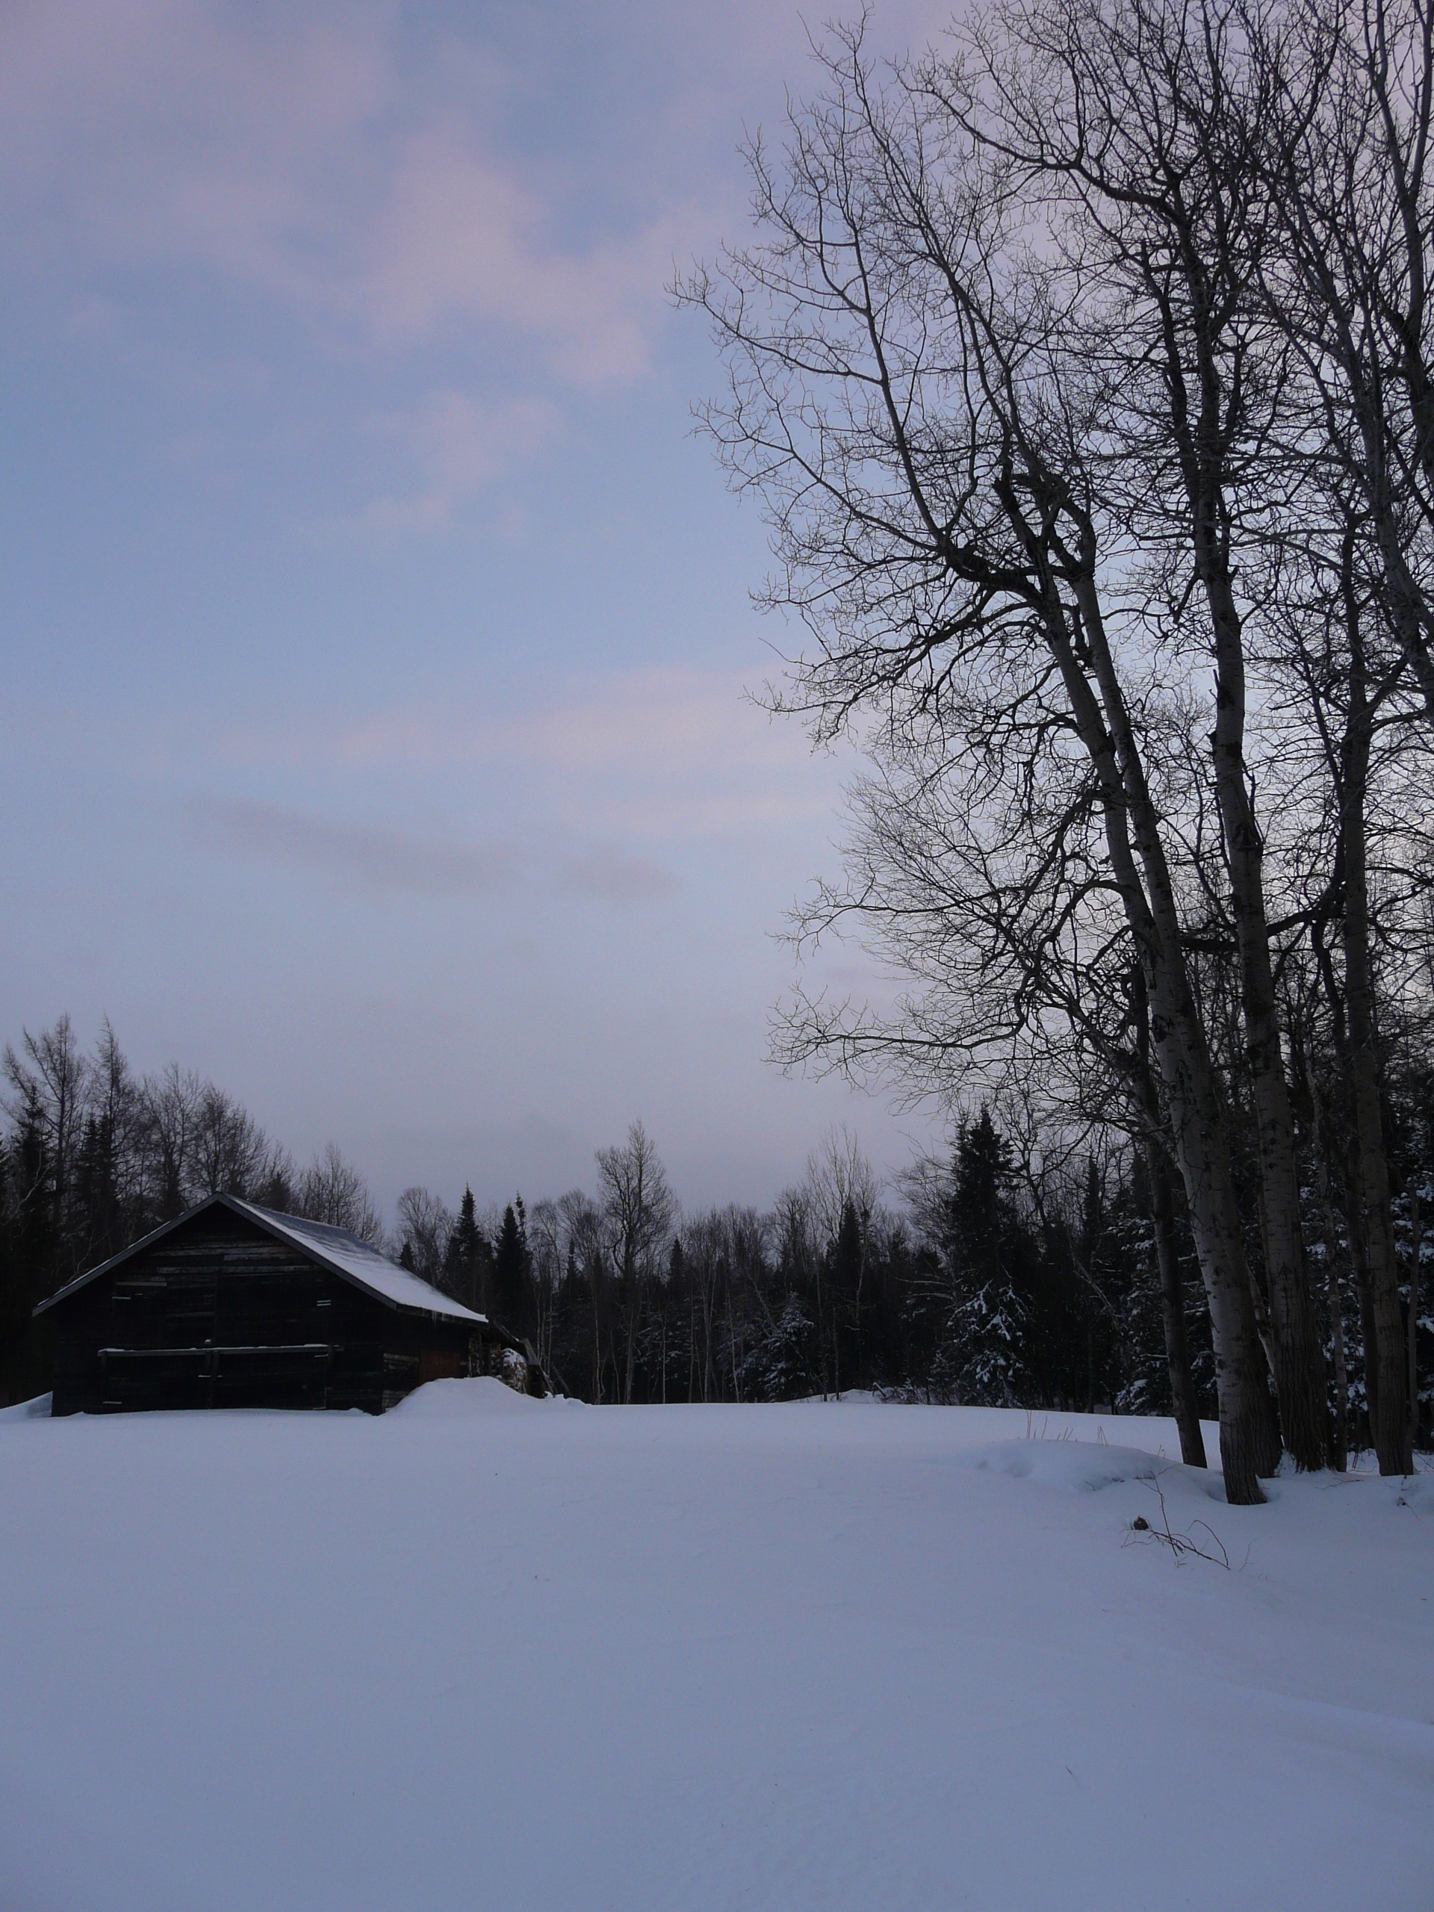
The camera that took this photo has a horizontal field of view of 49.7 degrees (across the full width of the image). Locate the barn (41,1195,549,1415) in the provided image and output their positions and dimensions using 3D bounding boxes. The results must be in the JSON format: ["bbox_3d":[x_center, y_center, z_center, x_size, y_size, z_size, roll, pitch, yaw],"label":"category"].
[{"bbox_3d":[-10.653,9.108,39.342,9.121,5.085,9.487,-2,-16,4],"label":"barn"}]

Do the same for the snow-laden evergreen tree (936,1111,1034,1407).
[{"bbox_3d":[7.541,8.592,43.500,2.900,8.500,2.900,-1,-16,0],"label":"snow-laden evergreen tree"}]

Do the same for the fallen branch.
[{"bbox_3d":[2.907,3.537,9.600,0.720,0.420,0.600,-1,-16,0],"label":"fallen branch"}]

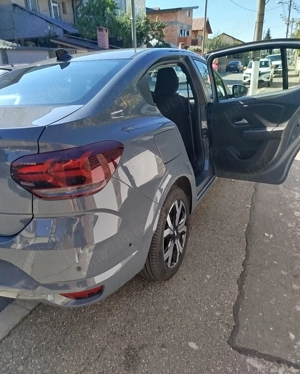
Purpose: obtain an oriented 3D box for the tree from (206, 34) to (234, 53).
[{"bbox_3d":[10.025,-19.546,40.000,4.400,4.800,4.200,2,21,14],"label":"tree"}]

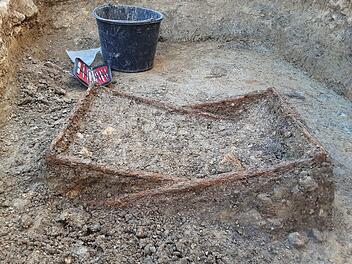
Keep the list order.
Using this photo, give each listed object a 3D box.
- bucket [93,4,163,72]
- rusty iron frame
[{"bbox_3d":[-0.243,-0.490,1.494,0.352,0.270,0.352,0,32,0],"label":"bucket"},{"bbox_3d":[0.028,0.019,0.954,0.710,0.190,0.465,0,32,0],"label":"rusty iron frame"}]

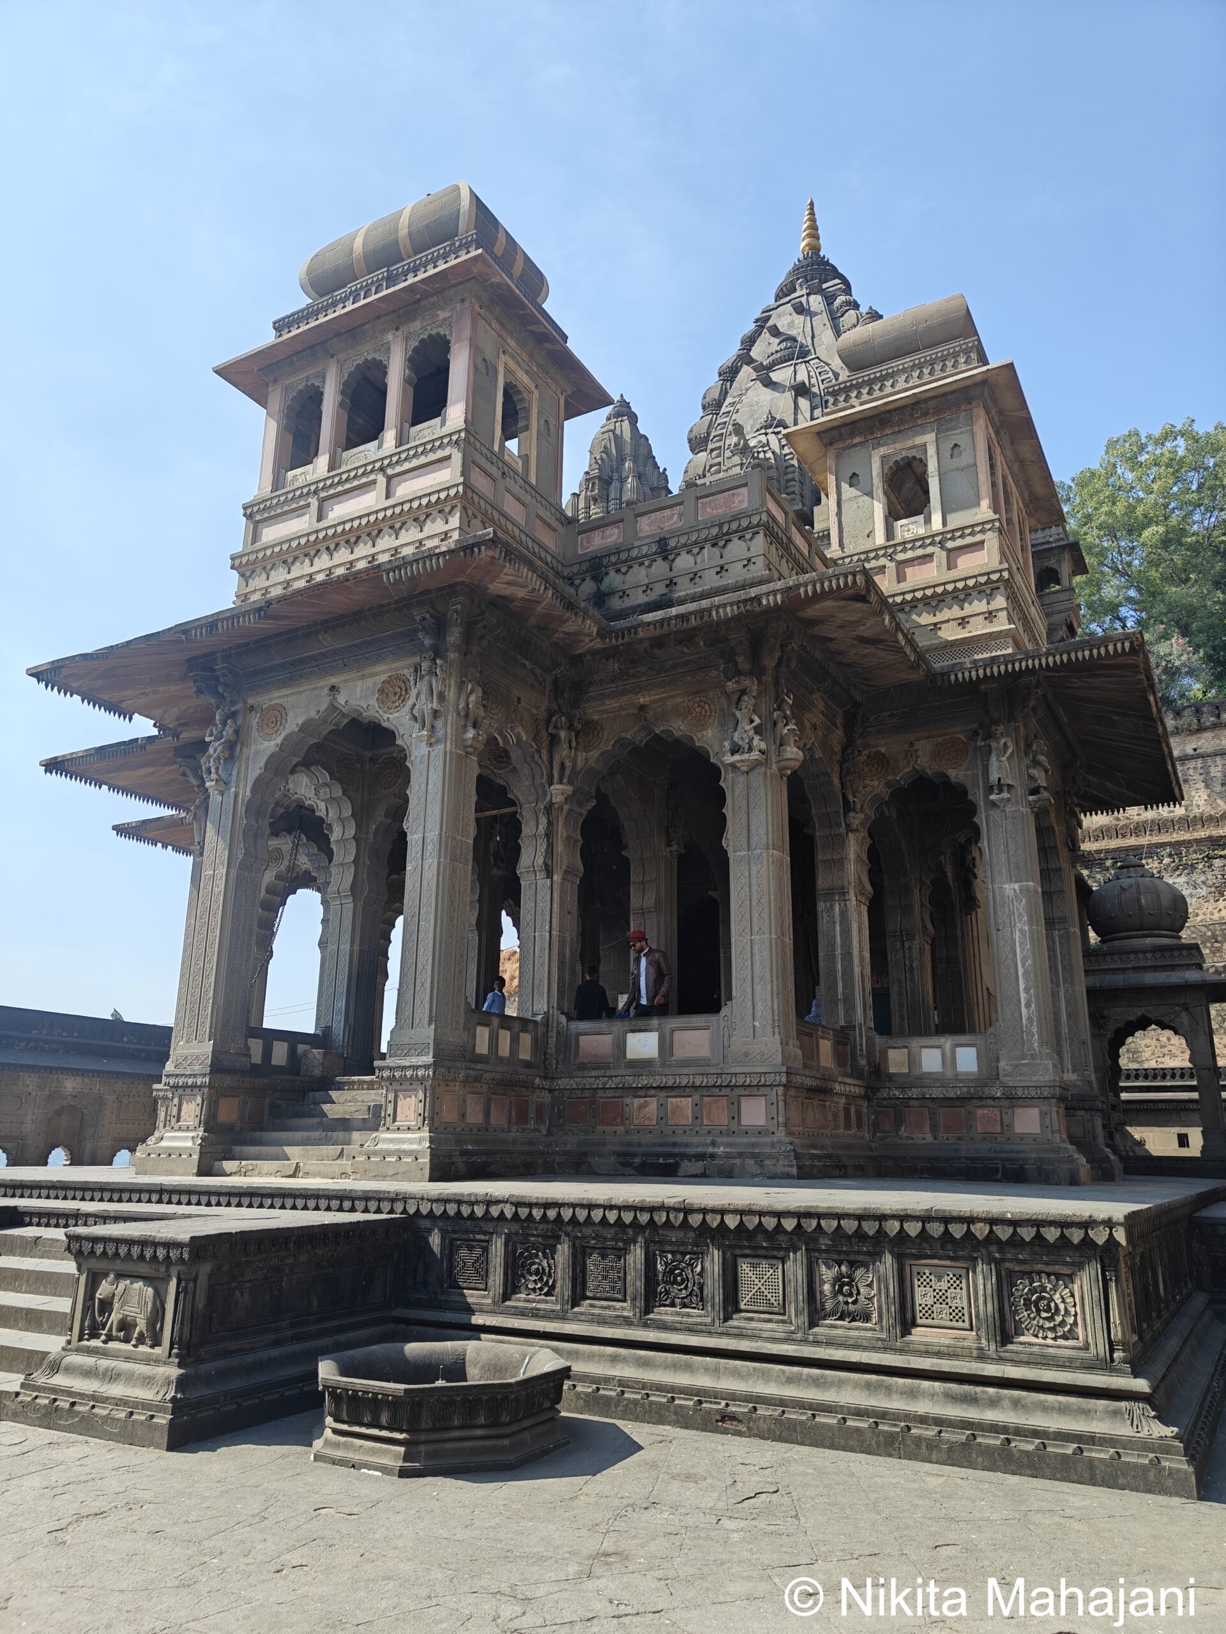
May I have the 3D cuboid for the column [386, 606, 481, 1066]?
[{"bbox_3d":[-1.816,0.127,11.990,0.572,4.925,0.572,-8,-19,28],"label":"column"}]

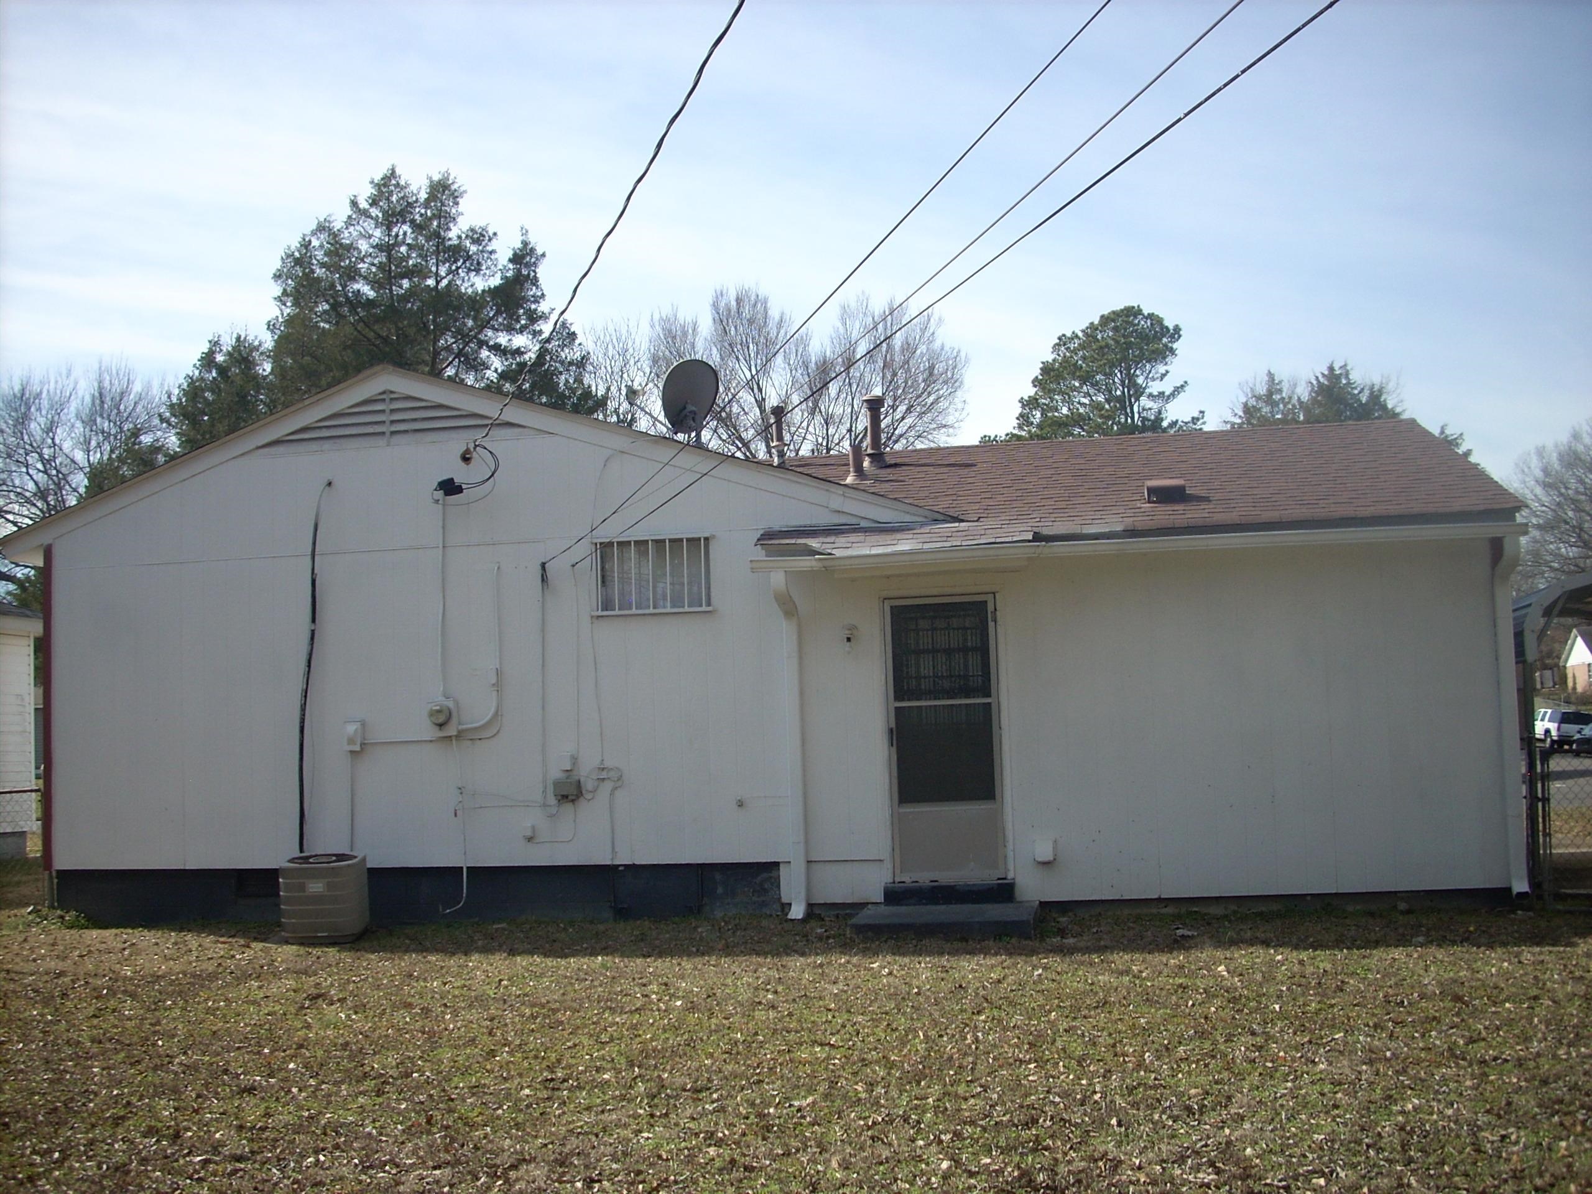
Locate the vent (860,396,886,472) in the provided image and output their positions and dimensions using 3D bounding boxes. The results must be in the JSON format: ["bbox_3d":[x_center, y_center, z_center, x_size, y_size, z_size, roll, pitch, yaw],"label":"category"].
[{"bbox_3d":[0.712,-1.475,15.350,0.220,0.690,0.240,-3,-5,9],"label":"vent"}]

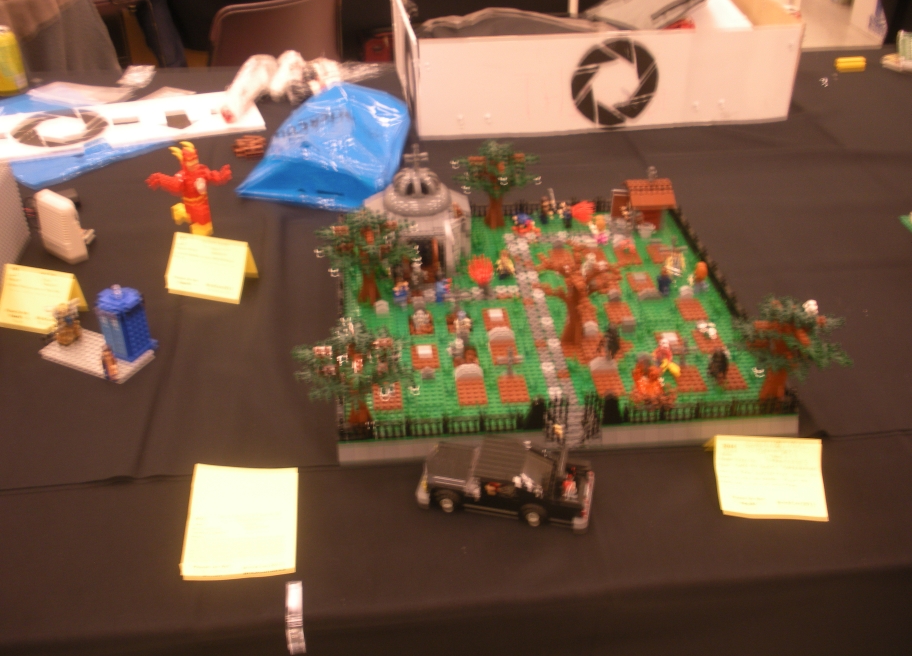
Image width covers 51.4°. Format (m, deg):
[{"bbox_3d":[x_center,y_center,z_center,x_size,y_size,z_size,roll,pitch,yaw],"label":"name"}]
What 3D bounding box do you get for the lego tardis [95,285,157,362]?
[{"bbox_3d":[-0.410,-0.011,1.172,0.047,0.095,0.049,14,36,20],"label":"lego tardis"}]

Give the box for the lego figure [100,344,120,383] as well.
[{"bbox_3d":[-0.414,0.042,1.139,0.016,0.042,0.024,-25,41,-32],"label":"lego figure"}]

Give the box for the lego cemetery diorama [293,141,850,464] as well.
[{"bbox_3d":[0.115,-0.085,1.207,0.611,0.190,0.556,-3,34,-4],"label":"lego cemetery diorama"}]

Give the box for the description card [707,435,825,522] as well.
[{"bbox_3d":[0.324,0.139,0.990,0.108,0.060,0.100,2,34,2],"label":"description card"}]

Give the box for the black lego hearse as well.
[{"bbox_3d":[0.052,0.155,0.969,0.175,0.058,0.064,7,35,11],"label":"black lego hearse"}]

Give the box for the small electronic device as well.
[{"bbox_3d":[-0.571,-0.152,1.393,0.067,0.095,0.041,25,41,32],"label":"small electronic device"}]

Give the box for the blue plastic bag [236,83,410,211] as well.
[{"bbox_3d":[-0.217,-0.334,1.668,0.252,0.090,0.340,5,34,8],"label":"blue plastic bag"}]

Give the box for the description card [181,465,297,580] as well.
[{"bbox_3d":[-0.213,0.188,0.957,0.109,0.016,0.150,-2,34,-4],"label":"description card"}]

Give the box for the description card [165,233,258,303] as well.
[{"bbox_3d":[-0.339,-0.091,1.323,0.109,0.072,0.073,9,35,13],"label":"description card"}]

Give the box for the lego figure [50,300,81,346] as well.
[{"bbox_3d":[-0.495,-0.007,1.206,0.032,0.050,0.030,14,36,20],"label":"lego figure"}]

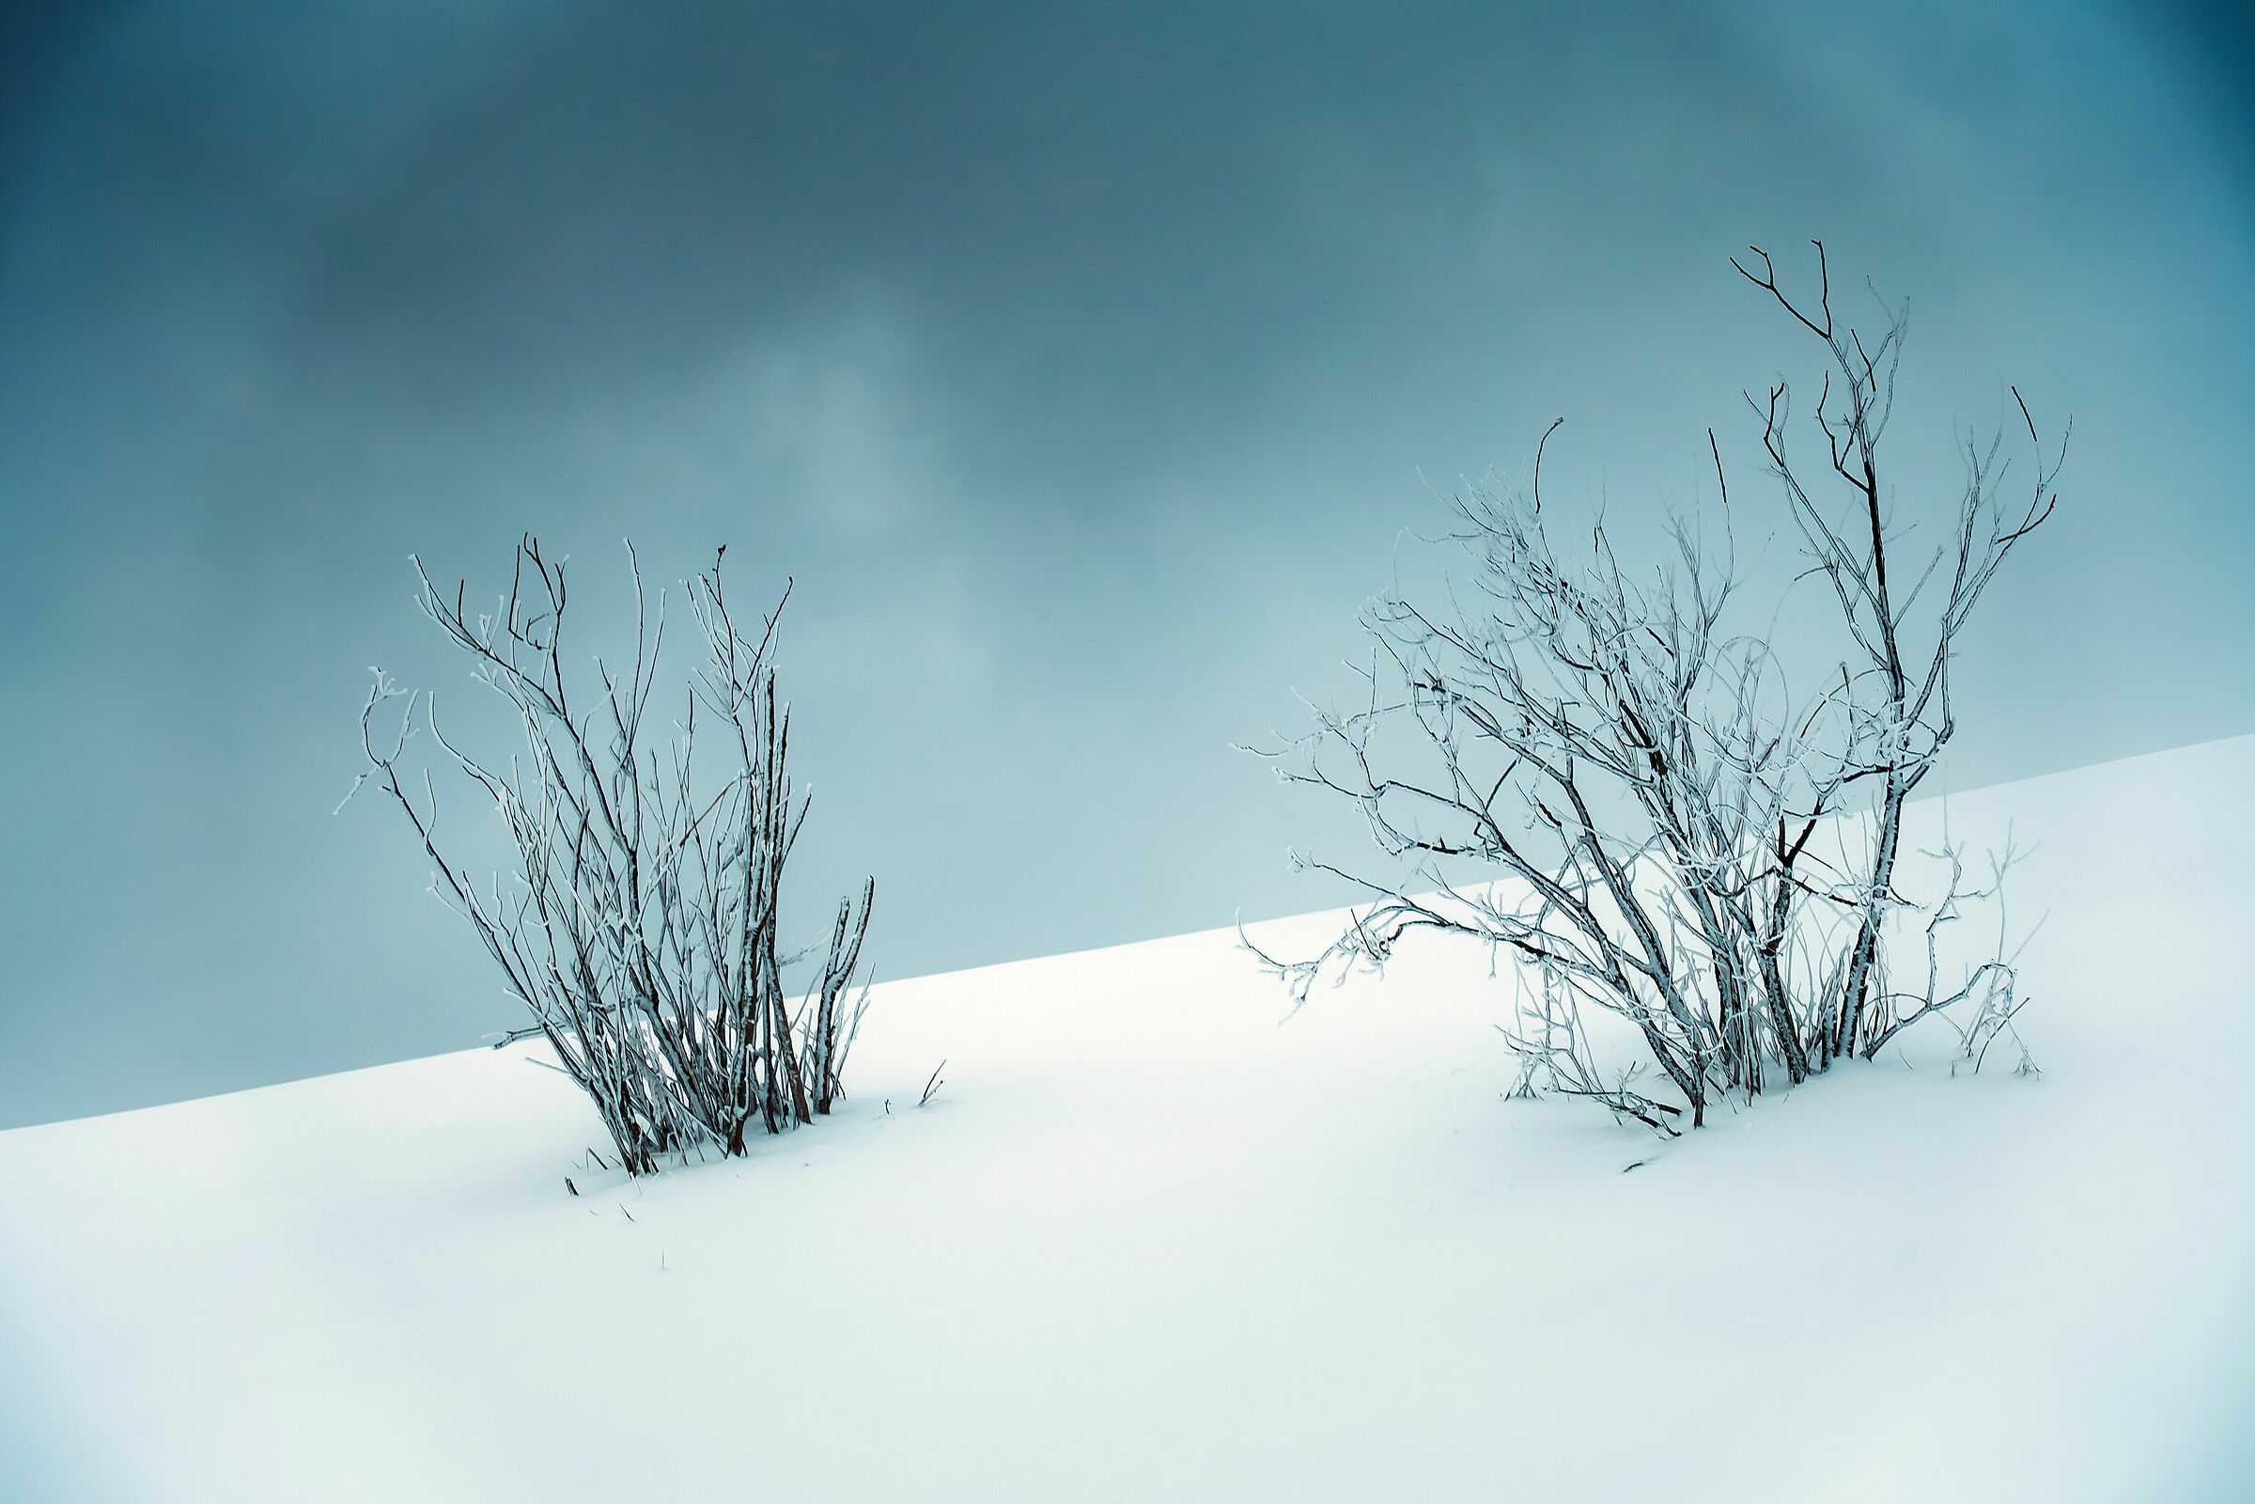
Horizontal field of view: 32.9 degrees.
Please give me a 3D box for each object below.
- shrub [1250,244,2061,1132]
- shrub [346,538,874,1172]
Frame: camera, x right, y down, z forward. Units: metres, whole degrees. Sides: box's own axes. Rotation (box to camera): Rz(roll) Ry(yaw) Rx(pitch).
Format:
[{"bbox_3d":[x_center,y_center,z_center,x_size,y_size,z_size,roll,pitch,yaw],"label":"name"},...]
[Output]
[{"bbox_3d":[1.273,-0.155,9.200,1.956,2.135,1.600,0,0,0],"label":"shrub"},{"bbox_3d":[-1.218,0.241,9.000,1.245,1.495,1.000,0,0,0],"label":"shrub"}]

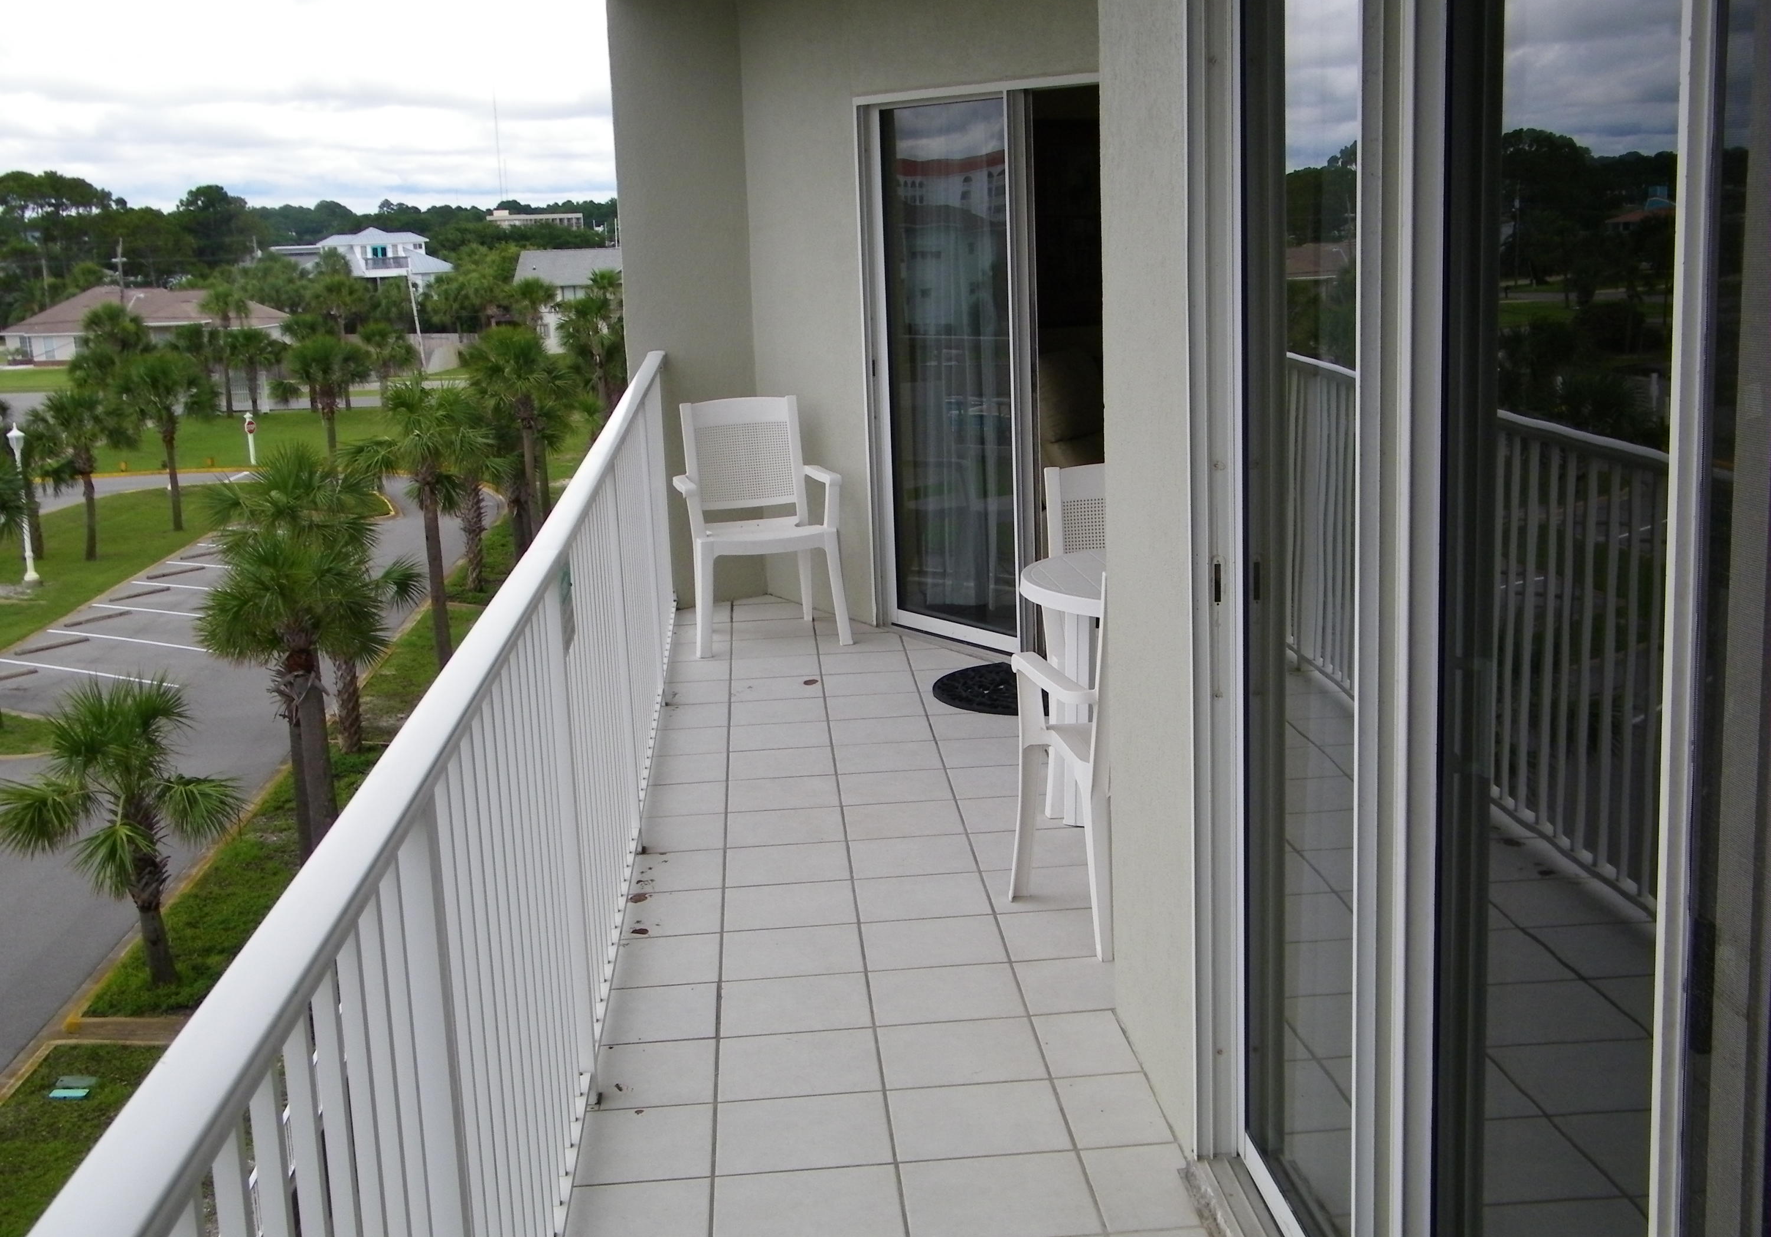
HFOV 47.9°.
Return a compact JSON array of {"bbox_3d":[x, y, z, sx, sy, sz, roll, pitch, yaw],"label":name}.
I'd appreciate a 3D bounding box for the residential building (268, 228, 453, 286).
[{"bbox_3d":[-44.129,-28.534,172.439,15.000,10.524,12.000,-4,12,-8],"label":"residential building"}]

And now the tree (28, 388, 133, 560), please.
[{"bbox_3d":[-24.858,-4.482,62.006,3.156,5.302,3.156,-2,12,0],"label":"tree"}]

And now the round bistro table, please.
[{"bbox_3d":[0.795,0.226,5.124,0.880,0.710,0.880,-2,11,0],"label":"round bistro table"}]

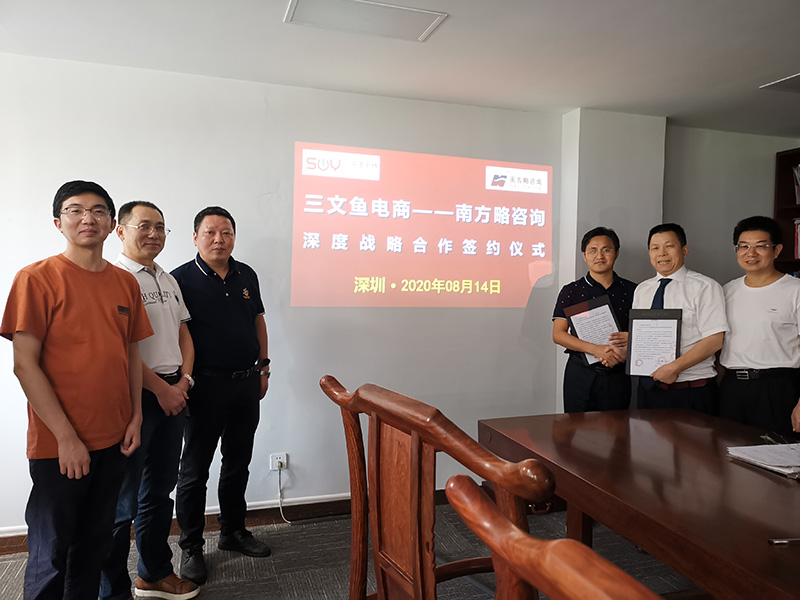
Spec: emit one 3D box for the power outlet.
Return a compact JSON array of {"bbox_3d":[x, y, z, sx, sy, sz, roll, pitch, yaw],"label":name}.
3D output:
[{"bbox_3d":[-0.652,0.875,3.361,0.086,0.086,0.017,0,3,-19],"label":"power outlet"}]

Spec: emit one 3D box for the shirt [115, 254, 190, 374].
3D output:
[{"bbox_3d":[-1.070,0.055,2.550,0.270,0.520,0.450,3,4,38],"label":"shirt"}]

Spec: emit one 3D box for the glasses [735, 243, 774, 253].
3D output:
[{"bbox_3d":[1.572,-0.229,2.744,0.140,0.042,0.130,4,4,42],"label":"glasses"}]

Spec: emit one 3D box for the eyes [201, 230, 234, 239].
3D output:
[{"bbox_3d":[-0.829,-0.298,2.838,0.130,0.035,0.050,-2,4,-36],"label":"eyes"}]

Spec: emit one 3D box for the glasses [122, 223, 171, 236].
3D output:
[{"bbox_3d":[-1.029,-0.283,2.537,0.130,0.043,0.140,3,4,38],"label":"glasses"}]

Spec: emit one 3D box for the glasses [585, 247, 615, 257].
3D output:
[{"bbox_3d":[1.055,-0.252,3.287,0.140,0.042,0.130,2,3,19],"label":"glasses"}]

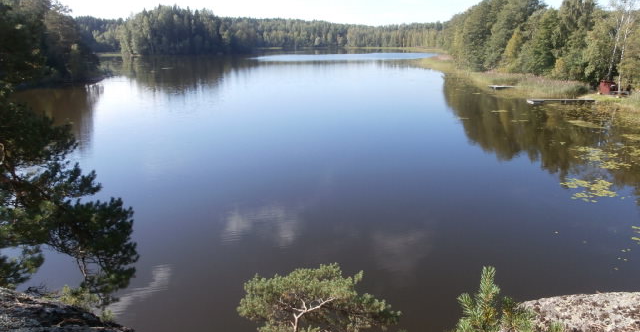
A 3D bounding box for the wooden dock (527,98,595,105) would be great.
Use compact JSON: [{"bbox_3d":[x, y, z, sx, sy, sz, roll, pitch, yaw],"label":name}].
[{"bbox_3d":[29.900,-7.950,55.000,7.700,0.450,1.500,0,17,0],"label":"wooden dock"}]

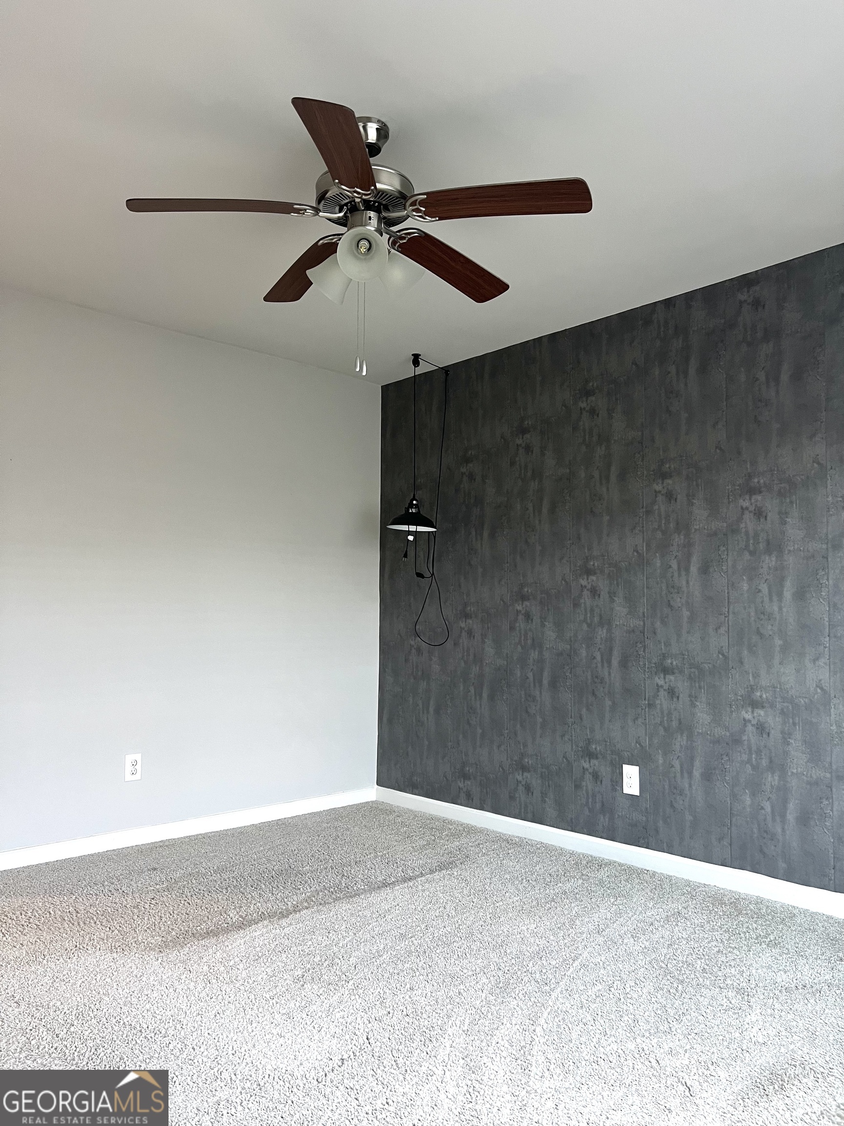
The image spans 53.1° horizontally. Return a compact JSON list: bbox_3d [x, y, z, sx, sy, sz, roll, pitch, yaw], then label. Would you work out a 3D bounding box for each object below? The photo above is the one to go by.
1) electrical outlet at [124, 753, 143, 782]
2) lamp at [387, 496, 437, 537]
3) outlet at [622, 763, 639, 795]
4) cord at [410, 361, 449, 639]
[{"bbox_3d":[-1.331,0.944,3.904,0.078,0.122,0.008,4,-5,-43],"label":"electrical outlet"},{"bbox_3d":[-0.044,-0.253,4.433,0.262,0.215,0.262,3,-4,0],"label":"lamp"},{"bbox_3d":[0.907,0.941,3.668,0.008,0.122,0.078,4,-5,-43],"label":"outlet"},{"bbox_3d":[0.044,-0.328,4.504,0.255,1.545,0.085,4,-5,-43],"label":"cord"}]

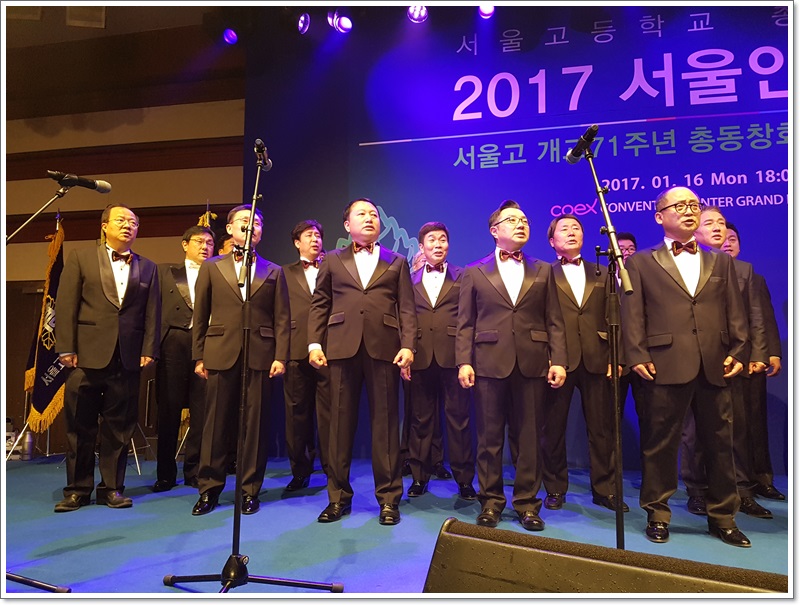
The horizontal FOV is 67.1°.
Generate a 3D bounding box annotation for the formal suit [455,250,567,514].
[{"bbox_3d":[0.601,0.419,3.278,0.580,1.417,0.320,0,-5,0],"label":"formal suit"}]

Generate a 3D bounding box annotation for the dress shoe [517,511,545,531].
[{"bbox_3d":[0.666,1.100,3.178,0.105,0.105,0.290,0,-5,-4],"label":"dress shoe"}]

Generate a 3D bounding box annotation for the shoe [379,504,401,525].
[{"bbox_3d":[-0.055,1.109,3.284,0.105,0.105,0.290,0,-5,0],"label":"shoe"}]

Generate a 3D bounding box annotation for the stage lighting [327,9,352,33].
[{"bbox_3d":[-0.477,-2.223,4.750,0.180,0.190,0.220,-1,38,12],"label":"stage lighting"}]

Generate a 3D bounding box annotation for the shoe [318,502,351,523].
[{"bbox_3d":[-0.335,1.110,3.301,0.105,0.105,0.290,-3,-5,30],"label":"shoe"}]

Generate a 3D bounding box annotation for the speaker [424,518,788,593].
[{"bbox_3d":[0.436,0.770,1.266,0.780,0.460,0.520,-3,-5,33],"label":"speaker"}]

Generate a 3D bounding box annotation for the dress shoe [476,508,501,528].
[{"bbox_3d":[0.480,1.103,3.207,0.105,0.105,0.290,-1,-5,16],"label":"dress shoe"}]

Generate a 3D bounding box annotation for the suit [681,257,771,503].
[{"bbox_3d":[1.852,0.417,3.517,0.570,1.407,0.320,-1,-5,8],"label":"suit"}]

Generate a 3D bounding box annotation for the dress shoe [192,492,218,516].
[{"bbox_3d":[-1.100,1.121,3.435,0.105,0.105,0.290,0,-5,6],"label":"dress shoe"}]

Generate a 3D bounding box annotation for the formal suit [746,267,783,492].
[{"bbox_3d":[2.157,0.464,3.864,0.560,1.426,0.320,0,-5,5],"label":"formal suit"}]

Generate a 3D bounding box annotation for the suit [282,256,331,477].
[{"bbox_3d":[-0.599,0.427,3.992,0.560,1.449,0.310,1,-5,-8],"label":"suit"}]

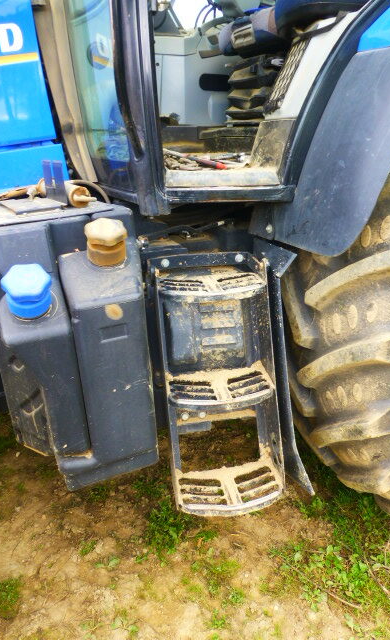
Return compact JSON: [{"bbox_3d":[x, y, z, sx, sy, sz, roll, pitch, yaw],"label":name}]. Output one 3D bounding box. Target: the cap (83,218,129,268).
[{"bbox_3d":[-0.235,-0.202,1.165,0.110,0.078,0.106,-5,45,-9],"label":"cap"}]

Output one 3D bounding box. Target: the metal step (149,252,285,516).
[{"bbox_3d":[0.075,0.179,1.321,0.340,0.668,0.362,-5,22,-9],"label":"metal step"}]

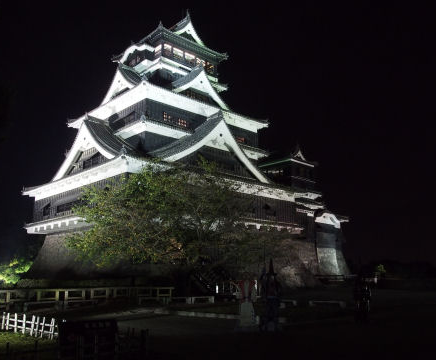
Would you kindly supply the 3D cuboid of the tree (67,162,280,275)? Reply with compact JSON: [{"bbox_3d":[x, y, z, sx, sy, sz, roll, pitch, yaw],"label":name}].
[{"bbox_3d":[-2.400,2.611,23.258,11.500,7.400,8.500,0,-12,0],"label":"tree"}]

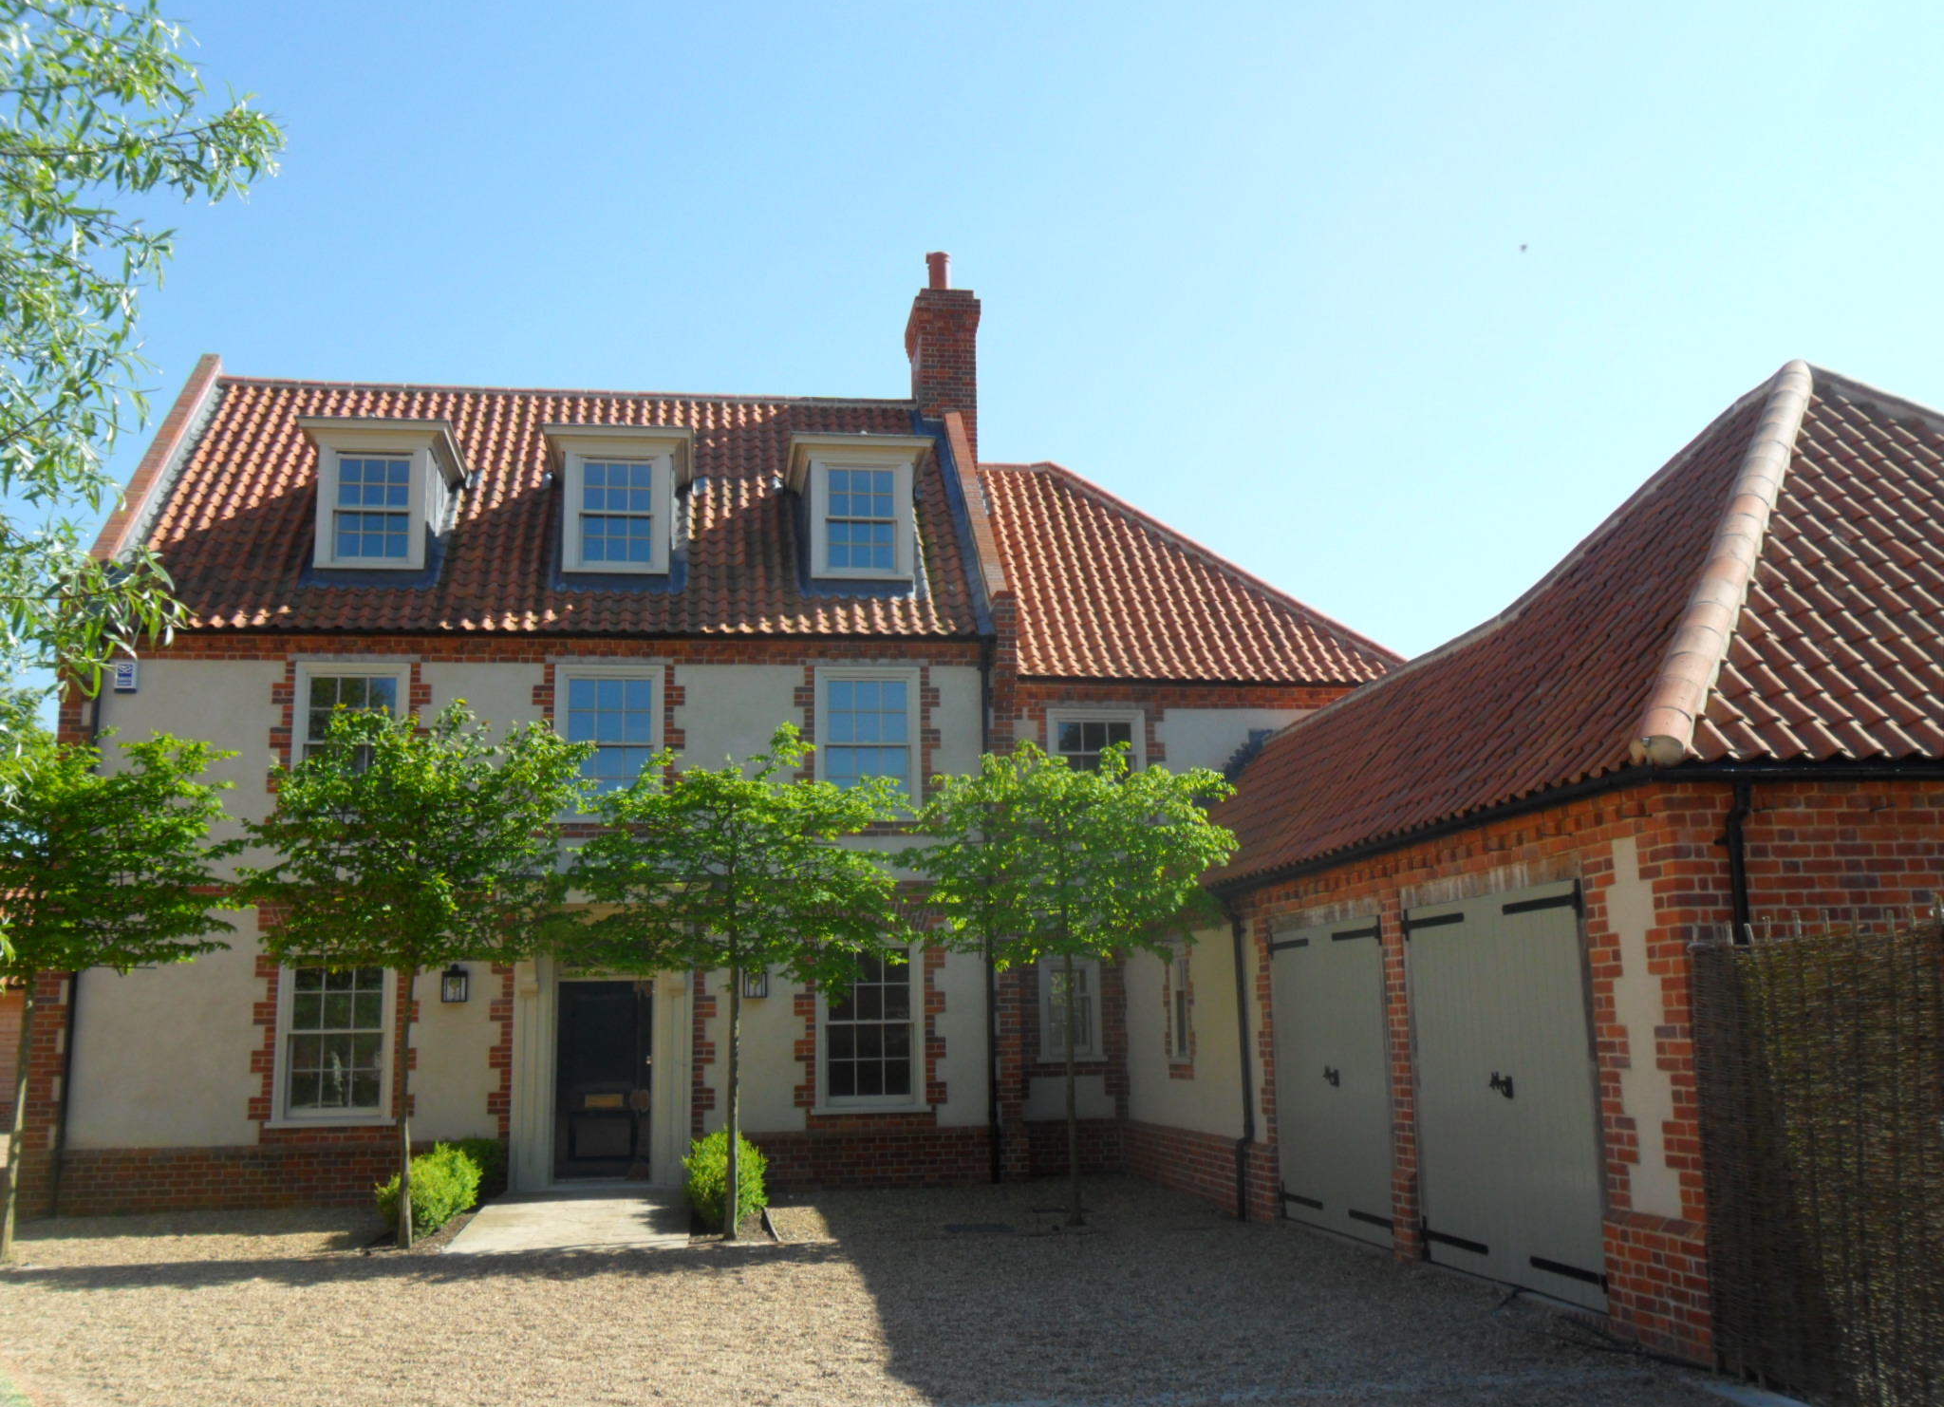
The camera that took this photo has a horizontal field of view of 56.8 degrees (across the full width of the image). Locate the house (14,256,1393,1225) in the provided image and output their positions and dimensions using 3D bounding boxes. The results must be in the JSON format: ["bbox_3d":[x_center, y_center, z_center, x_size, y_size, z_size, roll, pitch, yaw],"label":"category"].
[{"bbox_3d":[-2.401,-0.221,22.898,14.625,11.817,8.181,1,-11,-8],"label":"house"}]

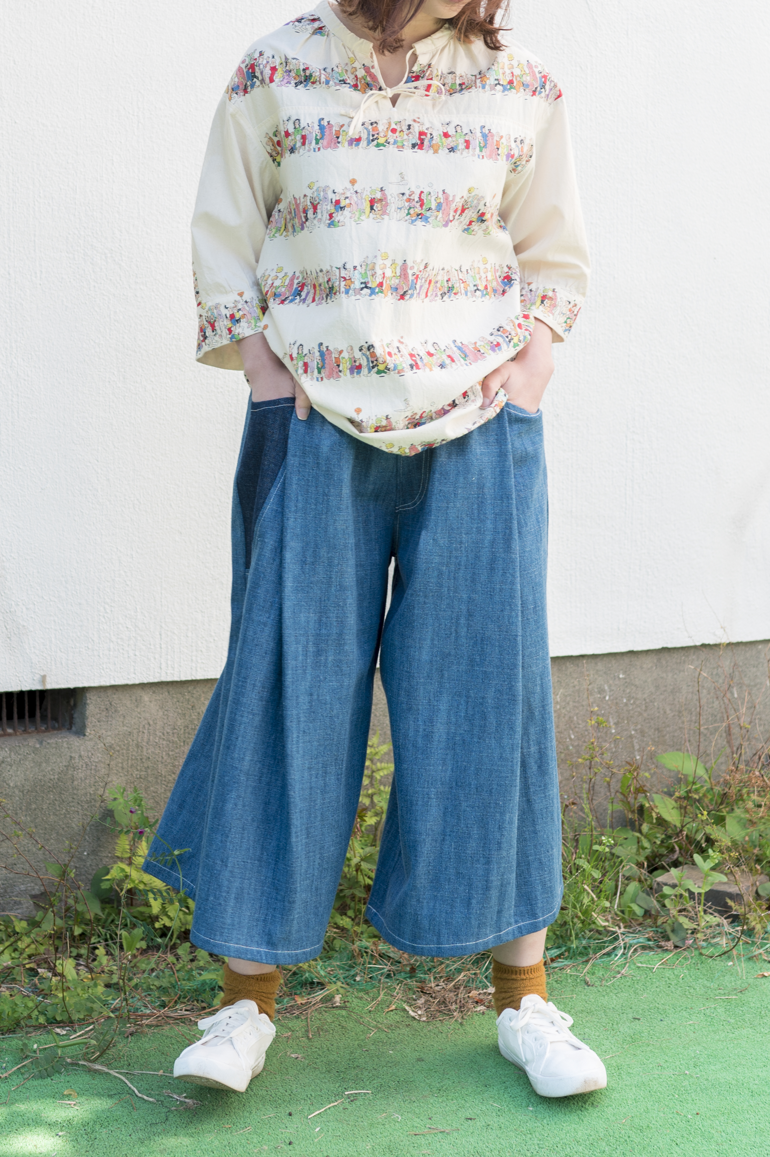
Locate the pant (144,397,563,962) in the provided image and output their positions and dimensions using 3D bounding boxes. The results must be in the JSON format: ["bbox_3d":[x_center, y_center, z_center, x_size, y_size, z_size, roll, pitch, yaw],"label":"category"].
[{"bbox_3d":[-0.056,0.097,1.538,0.585,0.780,0.360,0,3,0],"label":"pant"}]

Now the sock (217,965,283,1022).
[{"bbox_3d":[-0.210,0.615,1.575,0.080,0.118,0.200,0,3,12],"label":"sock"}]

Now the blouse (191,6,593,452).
[{"bbox_3d":[0.007,-0.455,1.466,0.530,0.590,0.300,0,3,0],"label":"blouse"}]

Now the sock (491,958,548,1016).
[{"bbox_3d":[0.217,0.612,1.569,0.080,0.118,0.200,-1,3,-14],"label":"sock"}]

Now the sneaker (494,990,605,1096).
[{"bbox_3d":[0.222,0.629,1.550,0.100,0.112,0.247,-1,3,-14],"label":"sneaker"}]

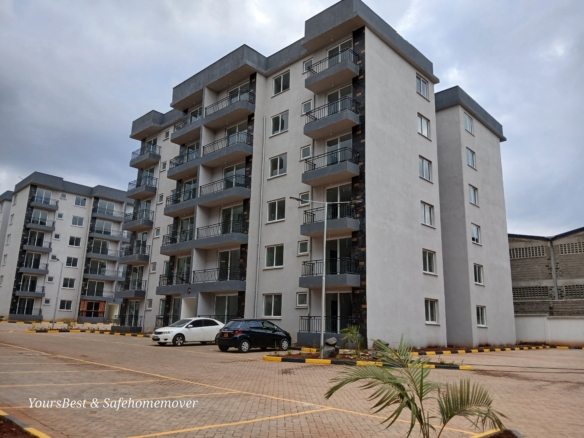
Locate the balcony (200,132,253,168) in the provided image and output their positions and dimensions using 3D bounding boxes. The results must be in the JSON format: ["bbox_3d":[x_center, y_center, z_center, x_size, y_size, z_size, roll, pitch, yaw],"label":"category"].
[{"bbox_3d":[-4.549,-4.719,30.421,4.324,1.300,1.040,-11,-18,43],"label":"balcony"}]

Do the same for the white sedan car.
[{"bbox_3d":[-5.611,6.405,24.972,1.695,1.475,4.565,-11,-18,42],"label":"white sedan car"}]

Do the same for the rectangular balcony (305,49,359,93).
[{"bbox_3d":[2.333,-8.658,25.824,3.185,1.362,1.080,-11,-18,42],"label":"rectangular balcony"}]

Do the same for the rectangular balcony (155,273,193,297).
[{"bbox_3d":[-8.003,4.645,31.408,4.650,1.414,0.980,-10,-17,43],"label":"rectangular balcony"}]

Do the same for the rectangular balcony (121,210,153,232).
[{"bbox_3d":[-13.738,0.199,39.301,3.457,1.300,1.050,-11,-18,43],"label":"rectangular balcony"}]

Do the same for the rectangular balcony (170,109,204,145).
[{"bbox_3d":[-7.587,-7.009,34.043,4.394,1.377,1.110,-11,-18,42],"label":"rectangular balcony"}]

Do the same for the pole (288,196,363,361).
[{"bbox_3d":[1.299,2.185,16.865,2.963,6.112,0.300,3,-13,-6],"label":"pole"}]

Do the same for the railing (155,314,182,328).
[{"bbox_3d":[-8.404,7.348,30.879,3.254,0.900,0.810,-11,-18,42],"label":"railing"}]

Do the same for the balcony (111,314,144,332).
[{"bbox_3d":[-13.978,8.925,37.069,3.360,1.335,1.020,-11,-18,42],"label":"balcony"}]

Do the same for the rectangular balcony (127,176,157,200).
[{"bbox_3d":[-13.495,-2.723,39.456,3.455,1.369,1.023,-10,-17,43],"label":"rectangular balcony"}]

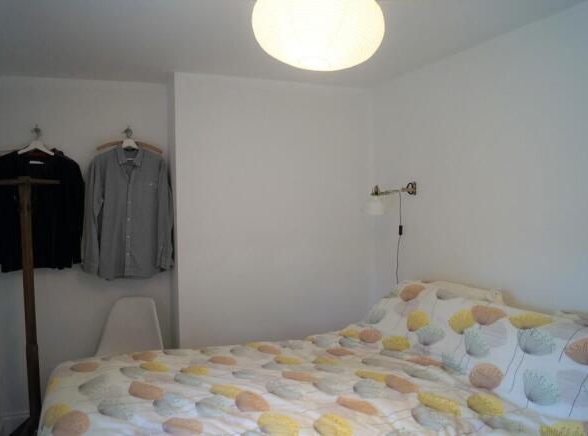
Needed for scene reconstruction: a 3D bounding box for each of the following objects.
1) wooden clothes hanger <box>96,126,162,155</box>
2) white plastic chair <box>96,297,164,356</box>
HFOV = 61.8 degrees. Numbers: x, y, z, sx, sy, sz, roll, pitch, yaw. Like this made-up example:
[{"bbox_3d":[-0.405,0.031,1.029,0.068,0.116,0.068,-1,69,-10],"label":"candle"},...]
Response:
[{"bbox_3d":[-1.136,-0.535,3.394,0.430,0.200,0.035,-1,2,-23],"label":"wooden clothes hanger"},{"bbox_3d":[-1.053,0.938,3.104,0.465,0.810,0.520,-1,2,-7],"label":"white plastic chair"}]

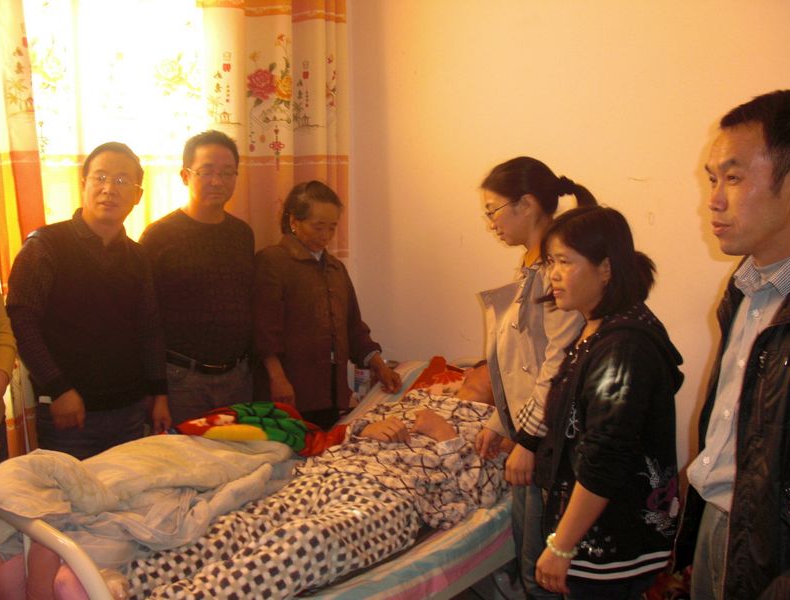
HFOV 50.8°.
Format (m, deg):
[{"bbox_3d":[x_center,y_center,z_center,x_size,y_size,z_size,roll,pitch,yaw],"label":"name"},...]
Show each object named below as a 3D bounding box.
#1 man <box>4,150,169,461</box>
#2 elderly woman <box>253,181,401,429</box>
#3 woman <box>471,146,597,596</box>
[{"bbox_3d":[-0.953,0.338,2.659,0.500,1.665,0.310,-6,10,-36],"label":"man"},{"bbox_3d":[-0.245,0.349,3.005,0.390,1.540,0.500,8,12,43],"label":"elderly woman"},{"bbox_3d":[0.372,0.429,2.238,0.350,1.610,0.460,-2,9,-16],"label":"woman"}]

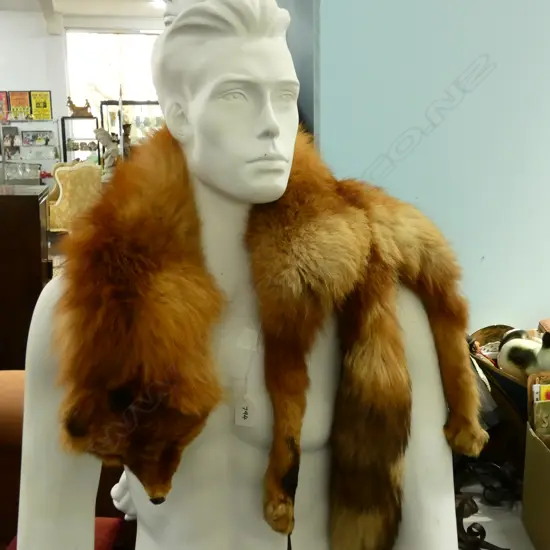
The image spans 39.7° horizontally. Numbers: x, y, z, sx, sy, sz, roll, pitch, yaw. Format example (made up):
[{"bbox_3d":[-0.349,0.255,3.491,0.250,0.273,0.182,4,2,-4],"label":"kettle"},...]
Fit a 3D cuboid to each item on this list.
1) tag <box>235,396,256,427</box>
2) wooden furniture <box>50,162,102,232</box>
[{"bbox_3d":[-0.034,0.154,0.860,0.022,0.034,0.002,-3,11,-10],"label":"tag"},{"bbox_3d":[-2.389,-0.878,9.617,0.680,1.070,0.660,-11,15,-41],"label":"wooden furniture"}]

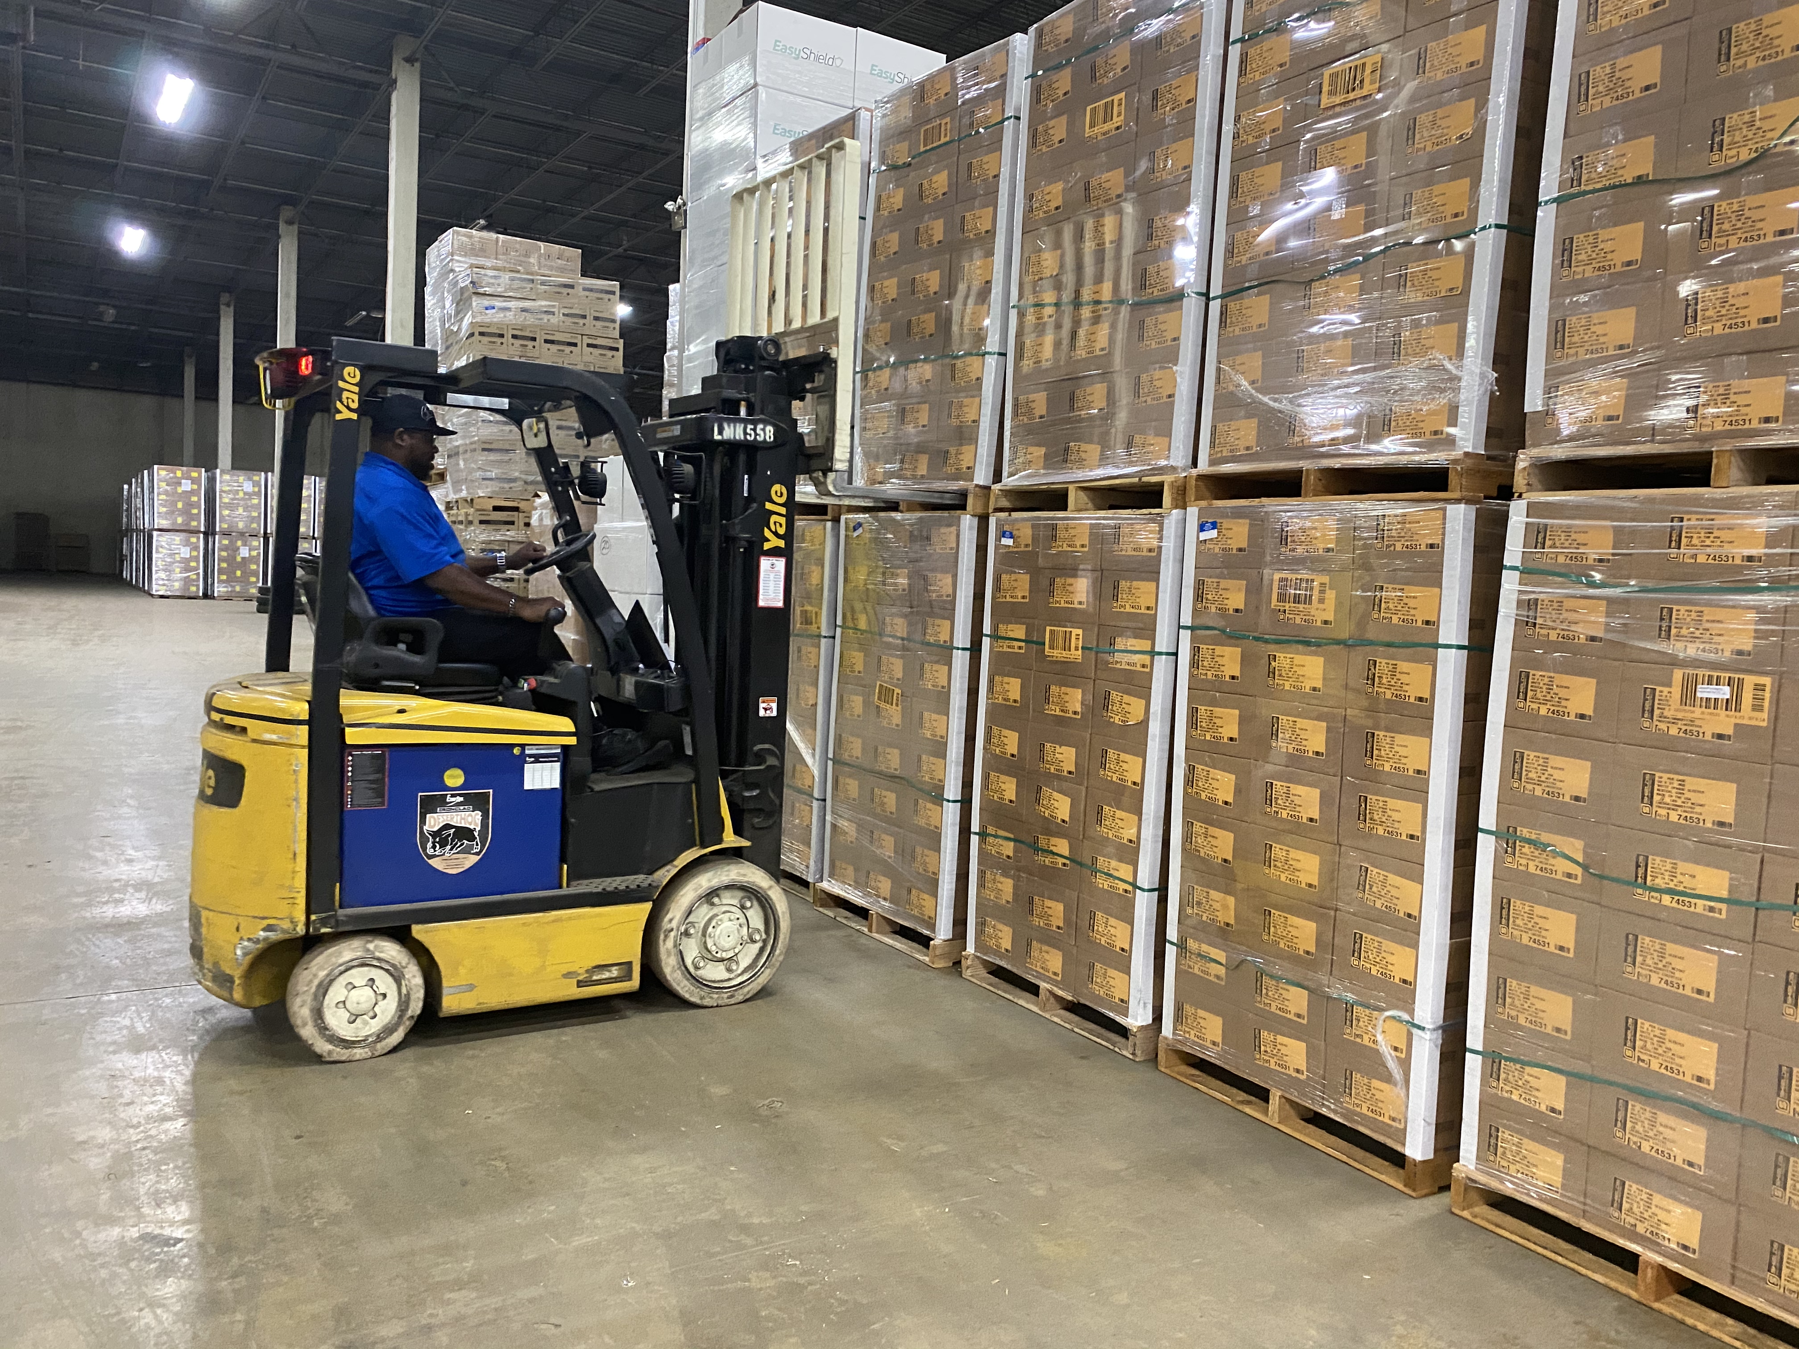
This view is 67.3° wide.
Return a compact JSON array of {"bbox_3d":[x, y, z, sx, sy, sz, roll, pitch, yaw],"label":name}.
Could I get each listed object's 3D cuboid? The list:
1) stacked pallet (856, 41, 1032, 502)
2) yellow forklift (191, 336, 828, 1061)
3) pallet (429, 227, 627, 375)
[{"bbox_3d":[0.629,-1.615,5.989,1.219,1.770,1.026,0,5,-34],"label":"stacked pallet"},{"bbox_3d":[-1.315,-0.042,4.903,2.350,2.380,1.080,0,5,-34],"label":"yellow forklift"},{"bbox_3d":[-3.046,-2.329,11.320,1.240,2.030,1.100,0,5,-32],"label":"pallet"}]

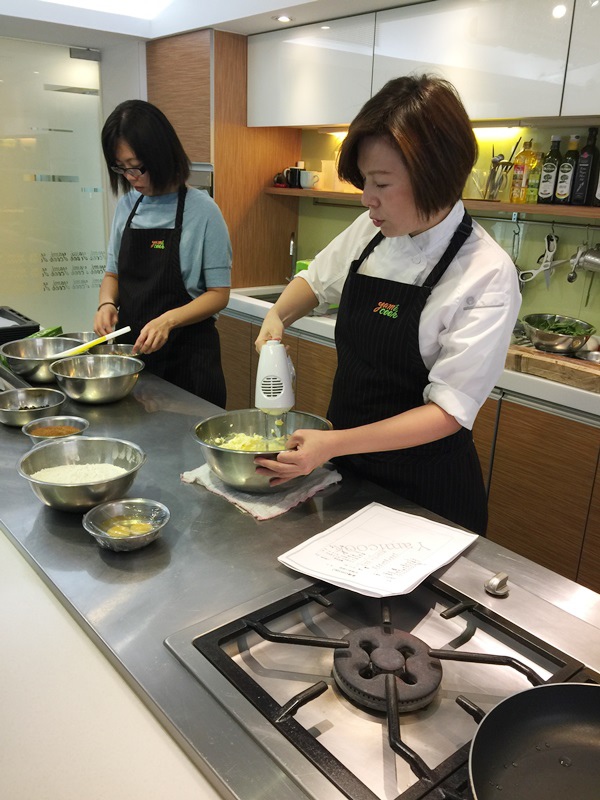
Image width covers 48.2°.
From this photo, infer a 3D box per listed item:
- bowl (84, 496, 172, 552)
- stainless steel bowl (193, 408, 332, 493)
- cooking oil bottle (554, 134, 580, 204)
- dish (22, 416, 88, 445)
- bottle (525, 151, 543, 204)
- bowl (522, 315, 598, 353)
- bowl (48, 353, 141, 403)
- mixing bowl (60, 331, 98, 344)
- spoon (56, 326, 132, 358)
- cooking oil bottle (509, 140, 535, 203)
[{"bbox_3d":[-0.299,0.227,1.167,0.146,0.047,0.146,2,19,-1],"label":"bowl"},{"bbox_3d":[-0.077,0.112,1.405,0.285,0.115,0.285,2,19,-1],"label":"stainless steel bowl"},{"bbox_3d":[1.019,-0.873,2.547,0.062,0.249,0.062,-13,24,-39],"label":"cooking oil bottle"},{"bbox_3d":[-0.556,0.087,1.536,0.146,0.050,0.146,2,19,-1],"label":"dish"},{"bbox_3d":[0.907,-0.852,2.575,0.050,0.186,0.050,19,25,41],"label":"bottle"},{"bbox_3d":[0.927,-0.228,2.418,0.255,0.090,0.255,2,19,-1],"label":"bowl"},{"bbox_3d":[-0.571,-0.053,1.905,0.258,0.088,0.258,2,19,-1],"label":"bowl"},{"bbox_3d":[-0.749,-0.184,2.318,0.188,0.060,0.188,2,19,-1],"label":"mixing bowl"},{"bbox_3d":[-0.655,-0.174,2.081,0.280,0.030,0.050,-25,29,-24],"label":"spoon"},{"bbox_3d":[0.868,-0.880,2.598,0.078,0.224,0.072,19,25,41],"label":"cooking oil bottle"}]

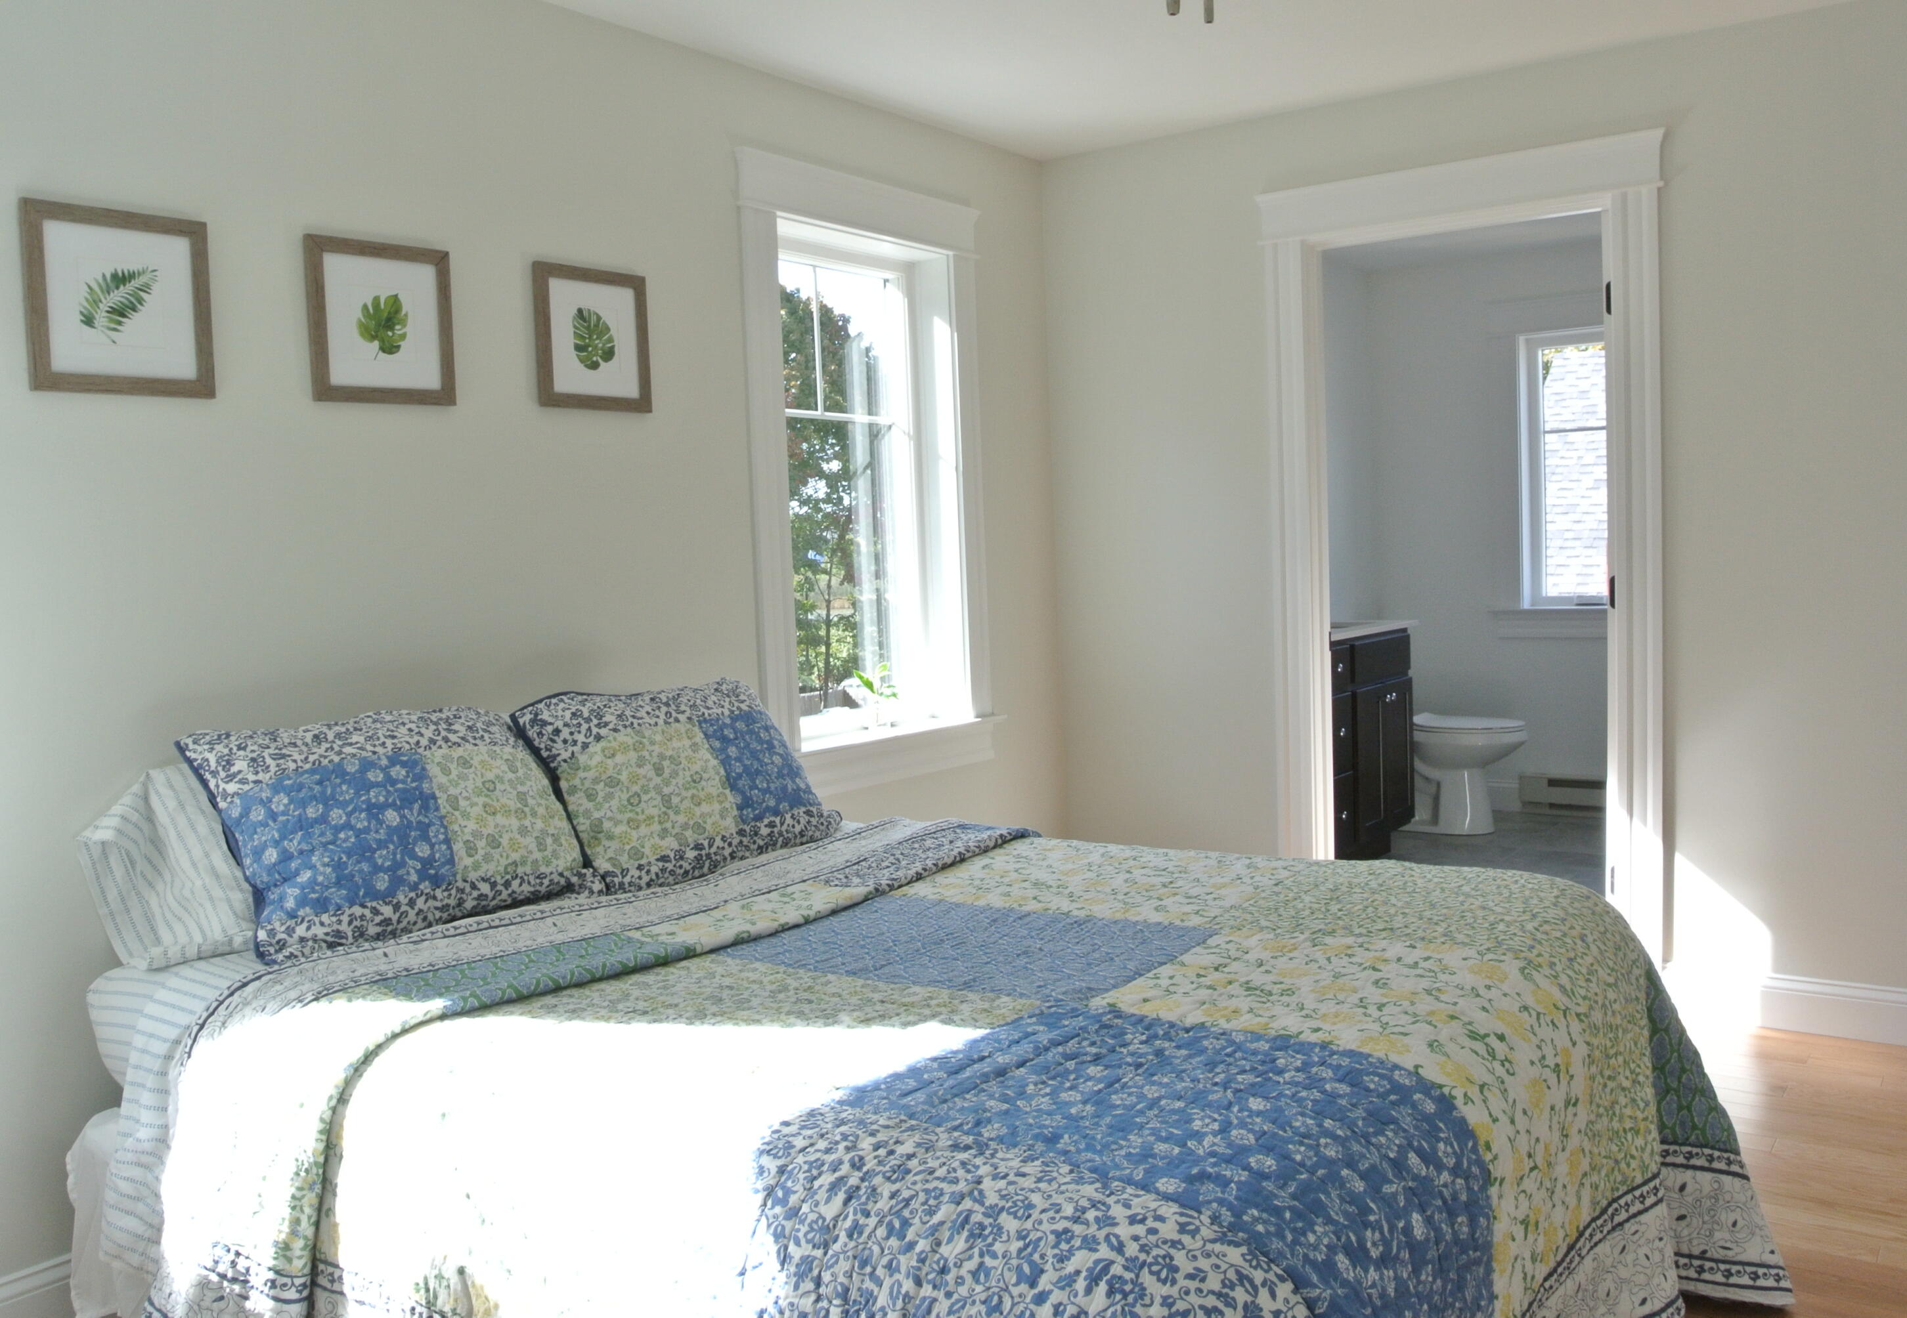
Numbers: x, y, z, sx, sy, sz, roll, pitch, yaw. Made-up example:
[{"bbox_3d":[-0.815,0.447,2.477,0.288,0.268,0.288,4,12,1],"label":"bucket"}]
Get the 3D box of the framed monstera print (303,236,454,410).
[{"bbox_3d":[-1.079,-0.641,2.791,0.025,0.292,0.289,1,6,36],"label":"framed monstera print"}]

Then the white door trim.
[{"bbox_3d":[1.361,-0.210,4.019,1.061,2.184,0.170,1,6,36],"label":"white door trim"}]

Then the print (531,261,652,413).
[{"bbox_3d":[-0.776,-0.688,3.186,0.025,0.297,0.296,1,6,36],"label":"print"}]

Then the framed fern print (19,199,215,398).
[{"bbox_3d":[-1.360,-0.583,2.412,0.025,0.289,0.284,1,6,36],"label":"framed fern print"}]

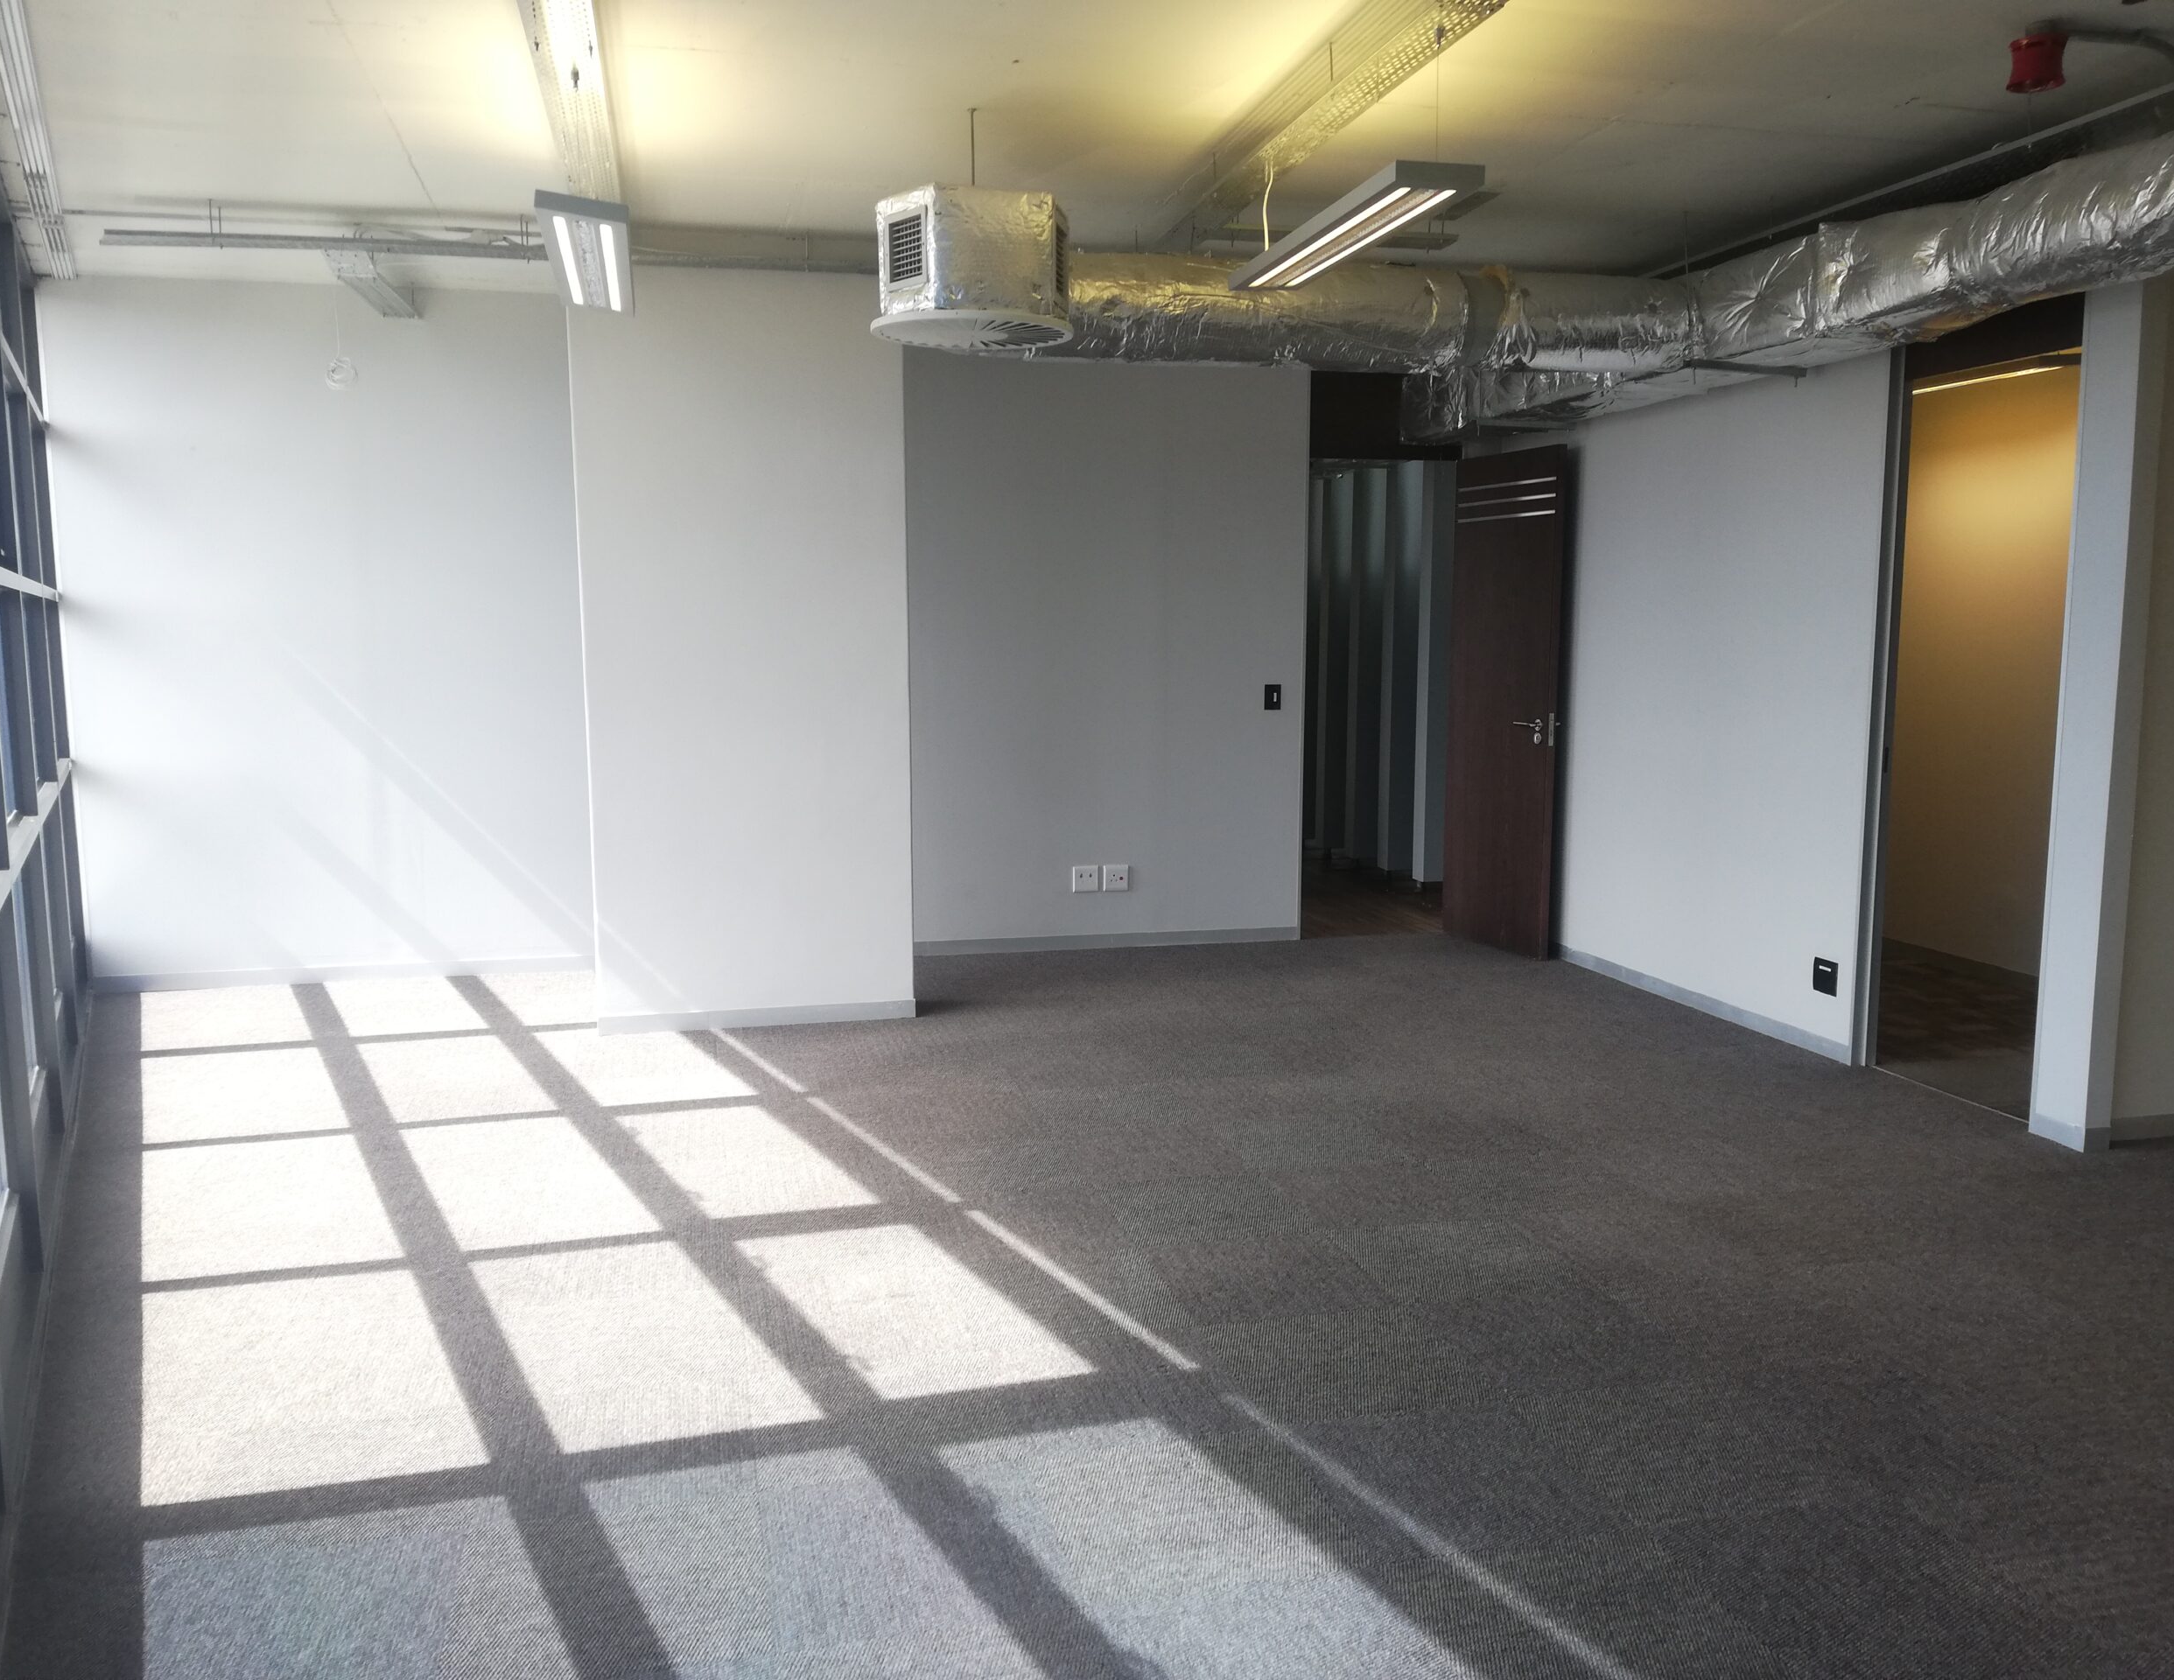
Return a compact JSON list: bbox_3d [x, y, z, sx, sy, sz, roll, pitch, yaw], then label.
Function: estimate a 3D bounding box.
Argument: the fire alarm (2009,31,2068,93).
[{"bbox_3d":[2.383,-1.946,4.218,0.123,0.102,0.123,4,8,28],"label":"fire alarm"}]

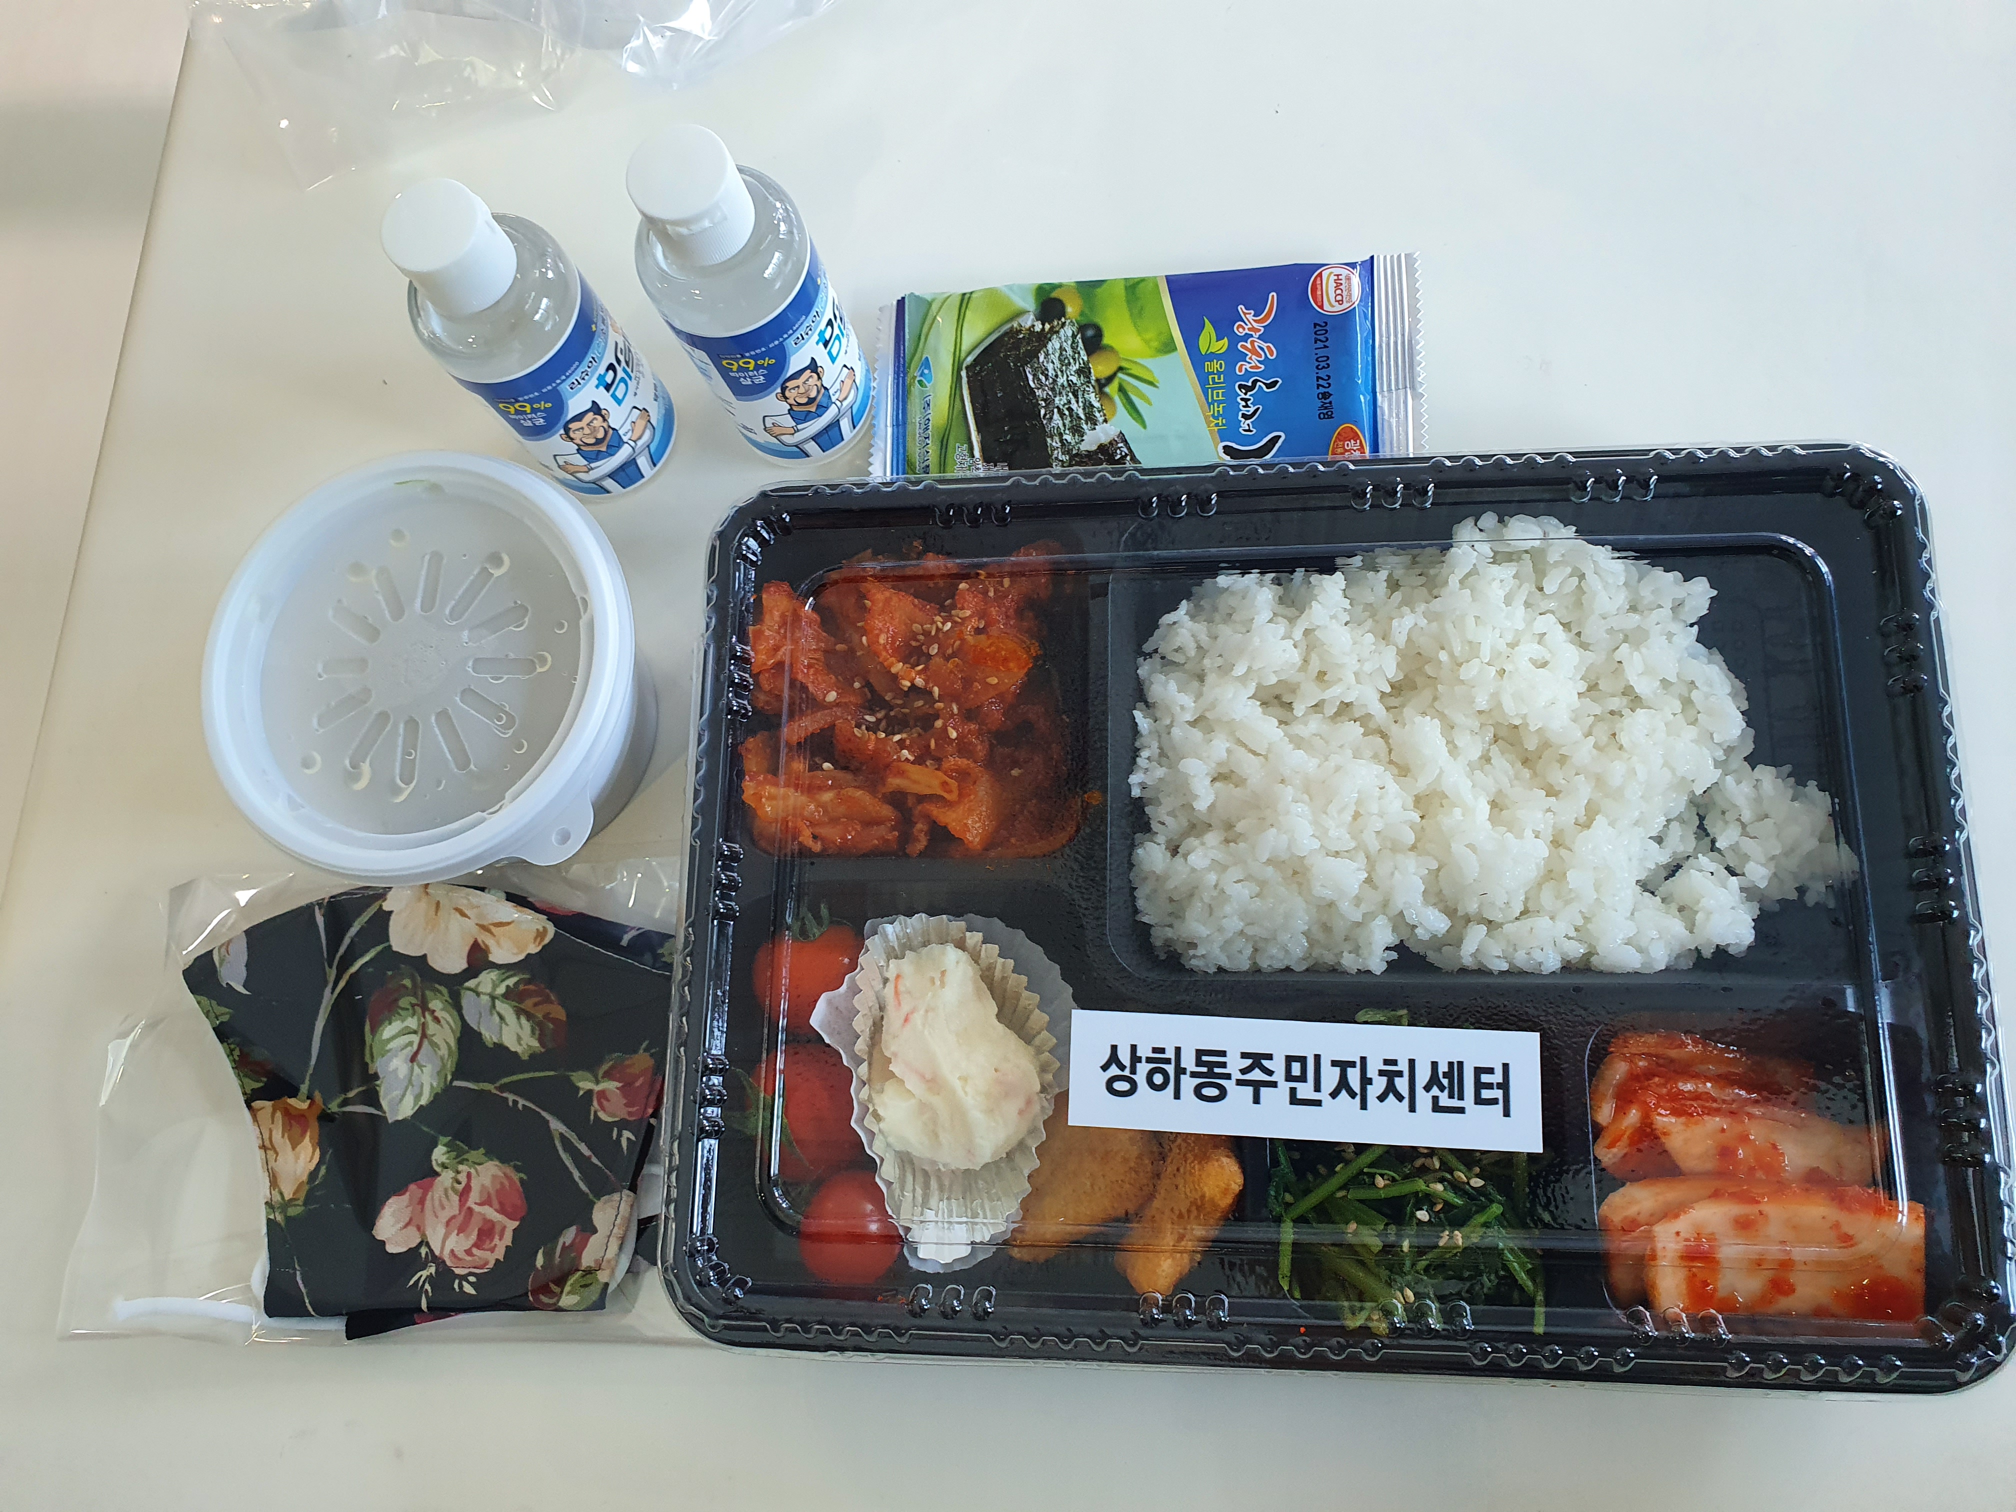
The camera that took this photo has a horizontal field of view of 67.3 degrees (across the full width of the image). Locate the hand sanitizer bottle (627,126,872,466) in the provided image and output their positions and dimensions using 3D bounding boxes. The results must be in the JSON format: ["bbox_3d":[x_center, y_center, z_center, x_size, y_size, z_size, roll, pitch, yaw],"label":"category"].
[{"bbox_3d":[-0.064,-0.113,0.372,0.043,0.106,0.043,-43,77,-3],"label":"hand sanitizer bottle"}]

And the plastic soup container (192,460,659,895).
[{"bbox_3d":[-0.136,-0.012,0.386,0.108,0.058,0.114,-1,78,7],"label":"plastic soup container"}]

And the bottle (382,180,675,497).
[{"bbox_3d":[-0.118,-0.104,0.377,0.043,0.106,0.043,-43,77,-3],"label":"bottle"}]

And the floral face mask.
[{"bbox_3d":[-0.147,0.089,0.387,0.142,0.017,0.115,-1,78,7],"label":"floral face mask"}]

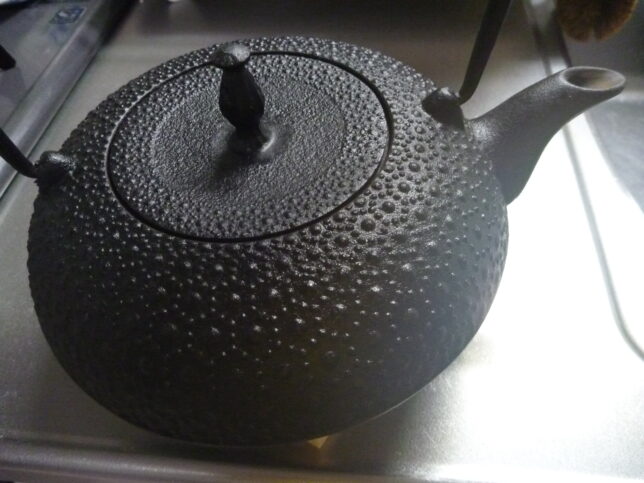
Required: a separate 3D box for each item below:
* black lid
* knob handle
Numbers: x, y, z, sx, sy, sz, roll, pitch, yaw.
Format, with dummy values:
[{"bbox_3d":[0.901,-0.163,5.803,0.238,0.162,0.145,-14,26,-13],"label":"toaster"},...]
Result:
[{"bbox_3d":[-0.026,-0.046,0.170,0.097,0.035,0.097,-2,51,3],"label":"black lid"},{"bbox_3d":[-0.026,-0.047,0.169,0.015,0.032,0.015,-6,51,0],"label":"knob handle"}]

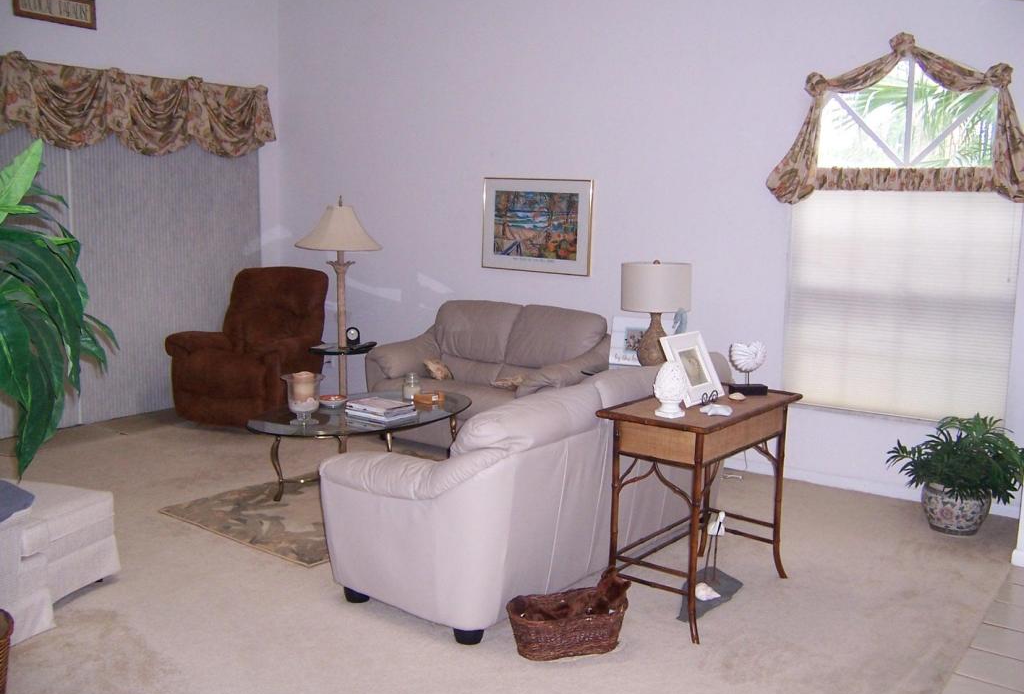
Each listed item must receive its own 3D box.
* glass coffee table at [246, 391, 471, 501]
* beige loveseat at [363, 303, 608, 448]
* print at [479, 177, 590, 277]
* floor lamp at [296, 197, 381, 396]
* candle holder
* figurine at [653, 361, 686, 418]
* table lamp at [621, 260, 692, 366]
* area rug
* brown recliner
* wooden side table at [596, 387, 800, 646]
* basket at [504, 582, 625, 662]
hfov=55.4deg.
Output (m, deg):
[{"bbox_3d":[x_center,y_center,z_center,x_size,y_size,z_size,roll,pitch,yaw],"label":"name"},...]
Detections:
[{"bbox_3d":[-0.758,0.561,5.122,0.801,0.451,1.310,8,11,40],"label":"glass coffee table"},{"bbox_3d":[-0.136,0.190,6.202,1.540,0.896,0.847,7,10,34],"label":"beige loveseat"},{"bbox_3d":[0.146,-0.796,6.413,0.852,0.601,0.025,7,10,34],"label":"print"},{"bbox_3d":[-1.148,-0.216,6.584,0.581,1.548,0.581,1,8,0],"label":"floor lamp"},{"bbox_3d":[-1.031,0.240,4.820,0.203,0.262,0.203,1,8,0],"label":"candle holder"},{"bbox_3d":[0.595,0.148,3.658,0.123,0.206,0.123,1,8,0],"label":"figurine"},{"bbox_3d":[0.809,-0.178,5.463,0.400,0.611,0.400,1,8,0],"label":"table lamp"},{"bbox_3d":[-0.773,0.783,5.122,1.144,0.011,1.663,8,11,39],"label":"area rug"},{"bbox_3d":[-1.834,-0.040,7.046,0.901,1.040,0.885,4,9,21],"label":"brown recliner"},{"bbox_3d":[0.755,0.606,3.878,0.431,0.782,0.862,8,11,37],"label":"wooden side table"},{"bbox_3d":[0.205,0.970,3.428,0.439,0.172,0.246,-1,9,-16],"label":"basket"}]

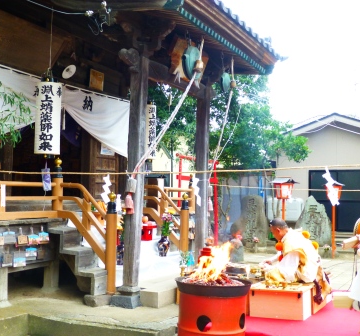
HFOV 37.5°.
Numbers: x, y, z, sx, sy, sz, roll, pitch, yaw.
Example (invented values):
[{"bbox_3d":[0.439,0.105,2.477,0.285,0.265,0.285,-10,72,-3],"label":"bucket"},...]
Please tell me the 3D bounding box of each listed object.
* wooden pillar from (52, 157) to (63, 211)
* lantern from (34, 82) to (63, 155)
[{"bbox_3d":[-1.643,0.242,7.142,0.141,0.778,0.141,-1,-3,26],"label":"wooden pillar"},{"bbox_3d":[-1.729,-0.650,6.965,0.335,0.954,0.335,1,-3,-8],"label":"lantern"}]

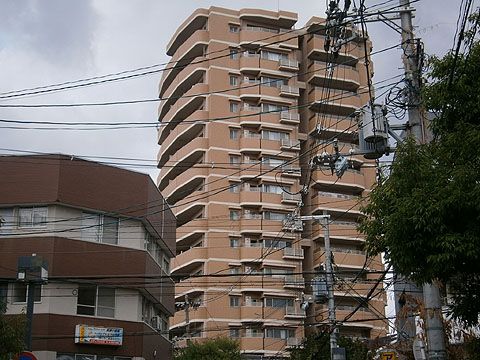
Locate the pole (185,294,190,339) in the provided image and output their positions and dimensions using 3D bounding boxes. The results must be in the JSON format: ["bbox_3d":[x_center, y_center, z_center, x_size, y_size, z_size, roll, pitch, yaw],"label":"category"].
[{"bbox_3d":[-4.232,14.507,65.533,0.380,10.819,0.380,0,-16,0],"label":"pole"}]

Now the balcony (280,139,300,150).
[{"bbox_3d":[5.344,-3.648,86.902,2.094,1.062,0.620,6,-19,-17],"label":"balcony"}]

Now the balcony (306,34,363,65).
[{"bbox_3d":[10.427,-14.287,91.897,5.664,1.962,1.740,6,-19,-17],"label":"balcony"}]

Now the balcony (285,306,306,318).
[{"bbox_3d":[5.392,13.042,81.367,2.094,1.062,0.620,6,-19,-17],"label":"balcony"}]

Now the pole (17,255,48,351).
[{"bbox_3d":[-5.001,4.357,19.472,0.620,5.273,0.560,0,-16,-2],"label":"pole"}]

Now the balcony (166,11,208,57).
[{"bbox_3d":[-6.020,-16.539,94.364,2.079,0.891,11.284,6,-17,-23],"label":"balcony"}]

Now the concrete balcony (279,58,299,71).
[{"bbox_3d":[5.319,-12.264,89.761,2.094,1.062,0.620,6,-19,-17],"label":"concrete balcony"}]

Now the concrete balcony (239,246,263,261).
[{"bbox_3d":[1.229,7.530,82.992,2.178,1.534,1.386,4,-16,-15],"label":"concrete balcony"}]

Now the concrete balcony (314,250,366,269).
[{"bbox_3d":[10.491,8.213,84.434,5.664,1.962,1.740,6,-19,-17],"label":"concrete balcony"}]

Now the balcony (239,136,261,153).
[{"bbox_3d":[1.168,-3.533,86.124,2.178,1.584,1.386,4,-16,-15],"label":"balcony"}]

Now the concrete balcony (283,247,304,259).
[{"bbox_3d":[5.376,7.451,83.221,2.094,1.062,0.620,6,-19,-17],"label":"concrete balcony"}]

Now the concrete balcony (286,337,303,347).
[{"bbox_3d":[5.368,15.849,81.033,2.128,1.138,0.742,6,-17,-23],"label":"concrete balcony"}]

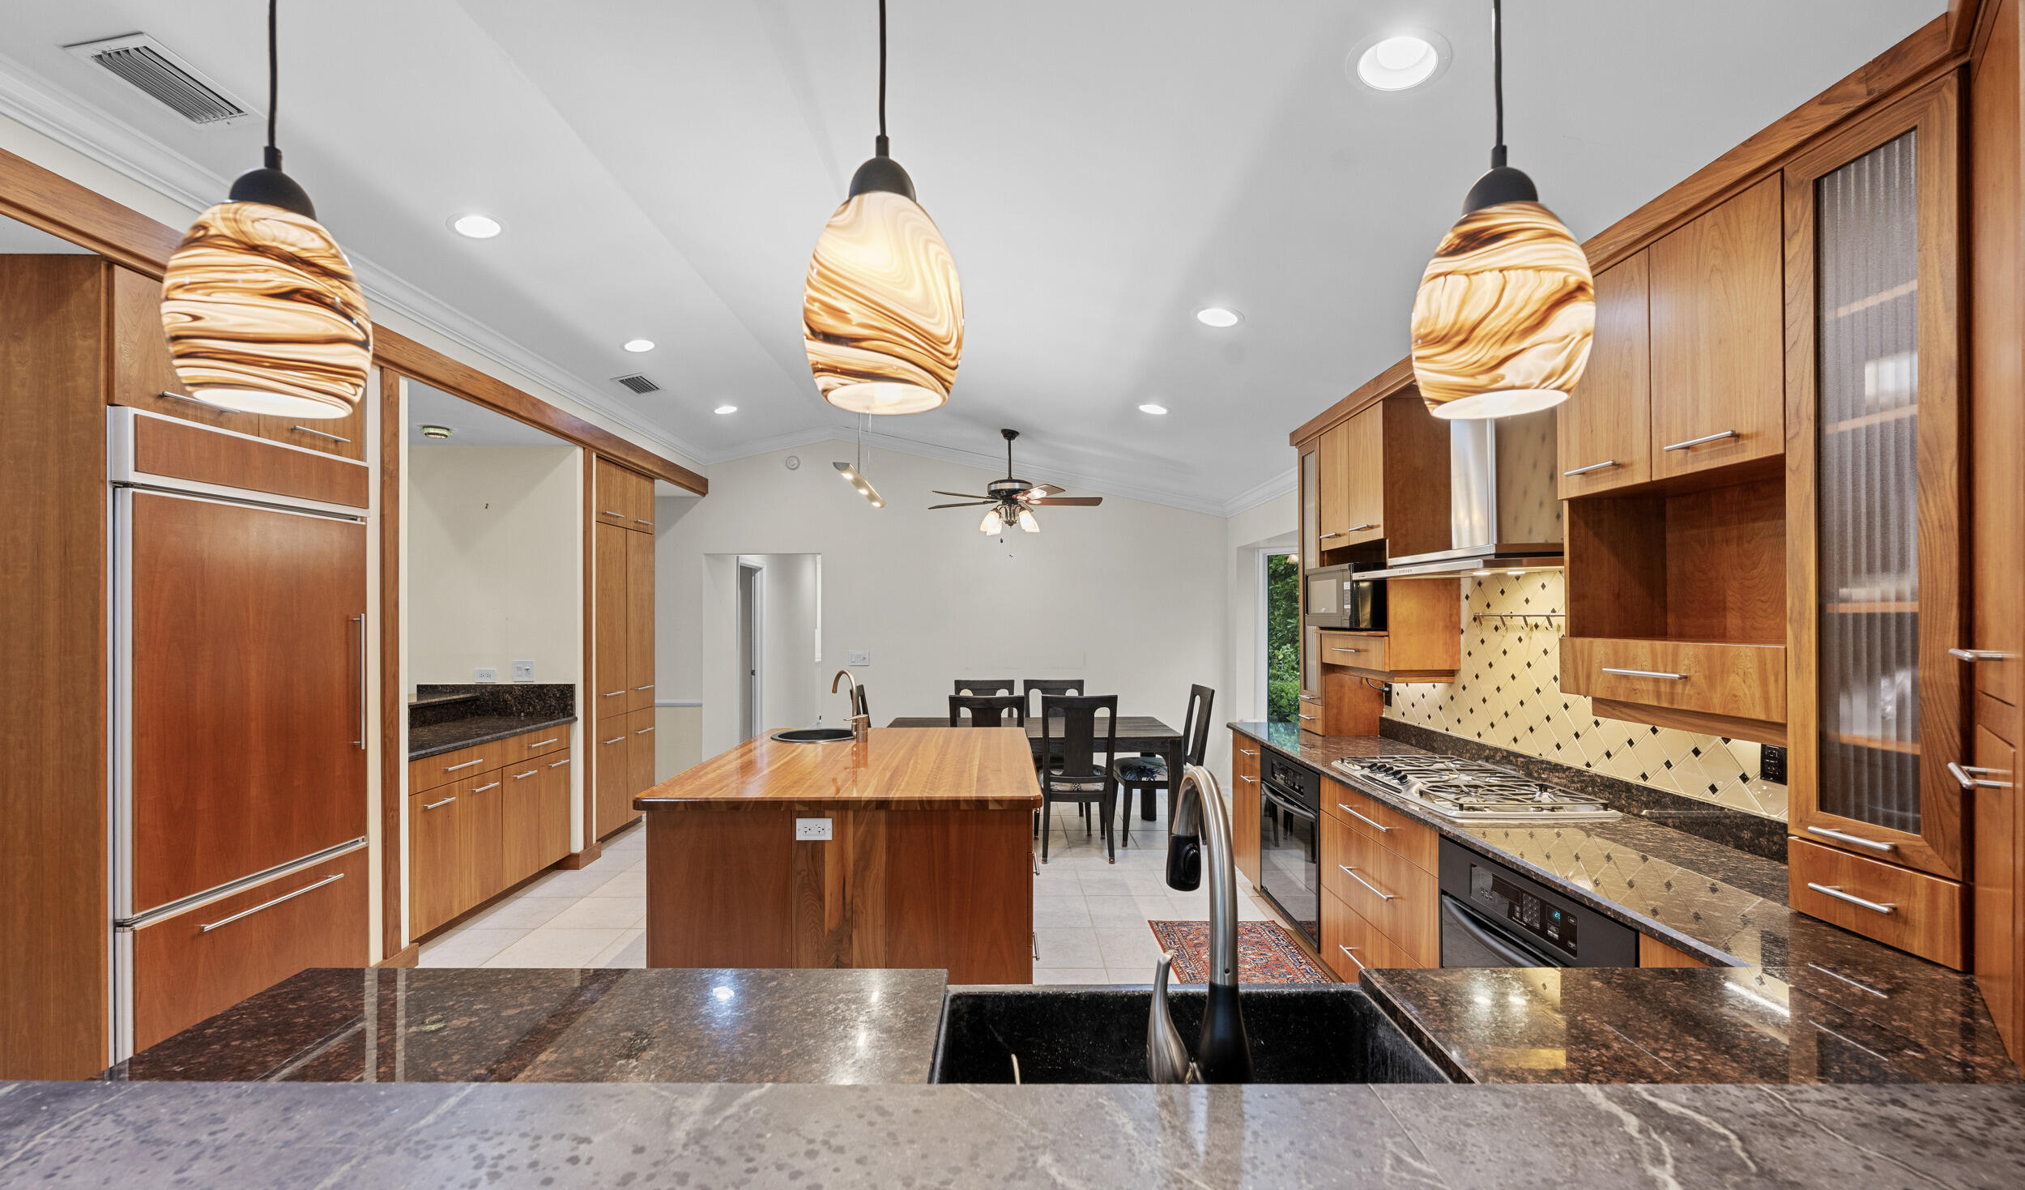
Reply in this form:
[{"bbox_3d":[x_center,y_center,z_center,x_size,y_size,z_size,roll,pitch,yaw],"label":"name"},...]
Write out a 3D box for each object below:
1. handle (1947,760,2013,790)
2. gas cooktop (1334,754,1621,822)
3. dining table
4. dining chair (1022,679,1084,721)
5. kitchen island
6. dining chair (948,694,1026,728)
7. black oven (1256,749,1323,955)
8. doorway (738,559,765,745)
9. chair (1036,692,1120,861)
[{"bbox_3d":[1.457,0.274,1.195,0.042,0.013,0.200,-1,-2,45],"label":"handle"},{"bbox_3d":[1.595,0.676,2.837,0.545,0.062,0.920,0,-1,-1],"label":"gas cooktop"},{"bbox_3d":[0.105,1.282,5.420,1.920,0.750,0.930,0,-1,0],"label":"dining table"},{"bbox_3d":[0.320,1.149,5.700,0.470,1.030,0.600,0,-1,0],"label":"dining chair"},{"bbox_3d":[-0.587,1.144,3.370,1.320,0.914,1.610,0,-1,-1],"label":"kitchen island"},{"bbox_3d":[-0.159,1.159,5.118,0.475,1.040,0.600,0,-1,-1],"label":"dining chair"},{"bbox_3d":[1.584,1.170,3.765,0.605,0.765,0.755,0,-1,-1],"label":"black oven"},{"bbox_3d":[-2.736,0.698,8.030,0.140,2.120,0.850,0,-1,-1],"label":"doorway"},{"bbox_3d":[0.400,1.132,5.040,0.470,1.030,0.580,0,-1,0],"label":"chair"}]

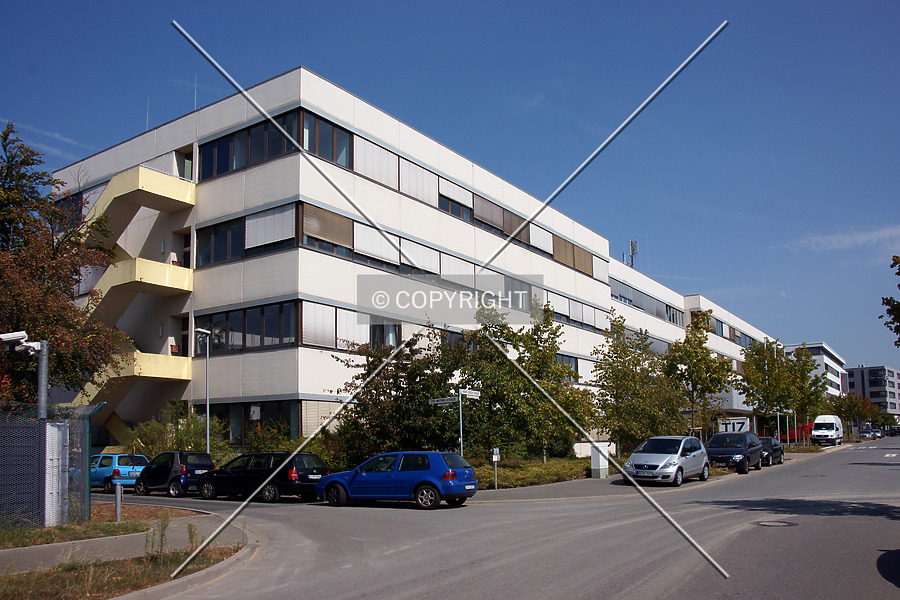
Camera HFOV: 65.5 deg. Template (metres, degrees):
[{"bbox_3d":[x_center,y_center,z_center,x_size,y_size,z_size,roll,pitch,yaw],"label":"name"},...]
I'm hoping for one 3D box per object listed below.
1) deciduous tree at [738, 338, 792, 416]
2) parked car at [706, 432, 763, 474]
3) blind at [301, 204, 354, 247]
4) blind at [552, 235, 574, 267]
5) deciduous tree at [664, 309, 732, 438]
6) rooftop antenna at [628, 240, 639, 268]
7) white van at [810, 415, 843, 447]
[{"bbox_3d":[18.800,5.950,41.400,3.300,7.300,3.300,-8,-13,34],"label":"deciduous tree"},{"bbox_3d":[12.900,6.980,32.200,1.980,1.770,4.800,-8,-13,34],"label":"parked car"},{"bbox_3d":[-5.000,-2.982,28.656,0.100,1.250,2.800,-7,-13,34],"label":"blind"},{"bbox_3d":[8.387,-3.523,51.467,0.100,1.918,3.357,-7,-11,33],"label":"blind"},{"bbox_3d":[10.413,3.875,29.283,2.900,6.843,2.900,-7,-11,33],"label":"deciduous tree"},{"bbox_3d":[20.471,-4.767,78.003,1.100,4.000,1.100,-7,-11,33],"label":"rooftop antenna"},{"bbox_3d":[34.700,12.150,64.600,2.000,2.700,5.900,-8,-13,34],"label":"white van"}]

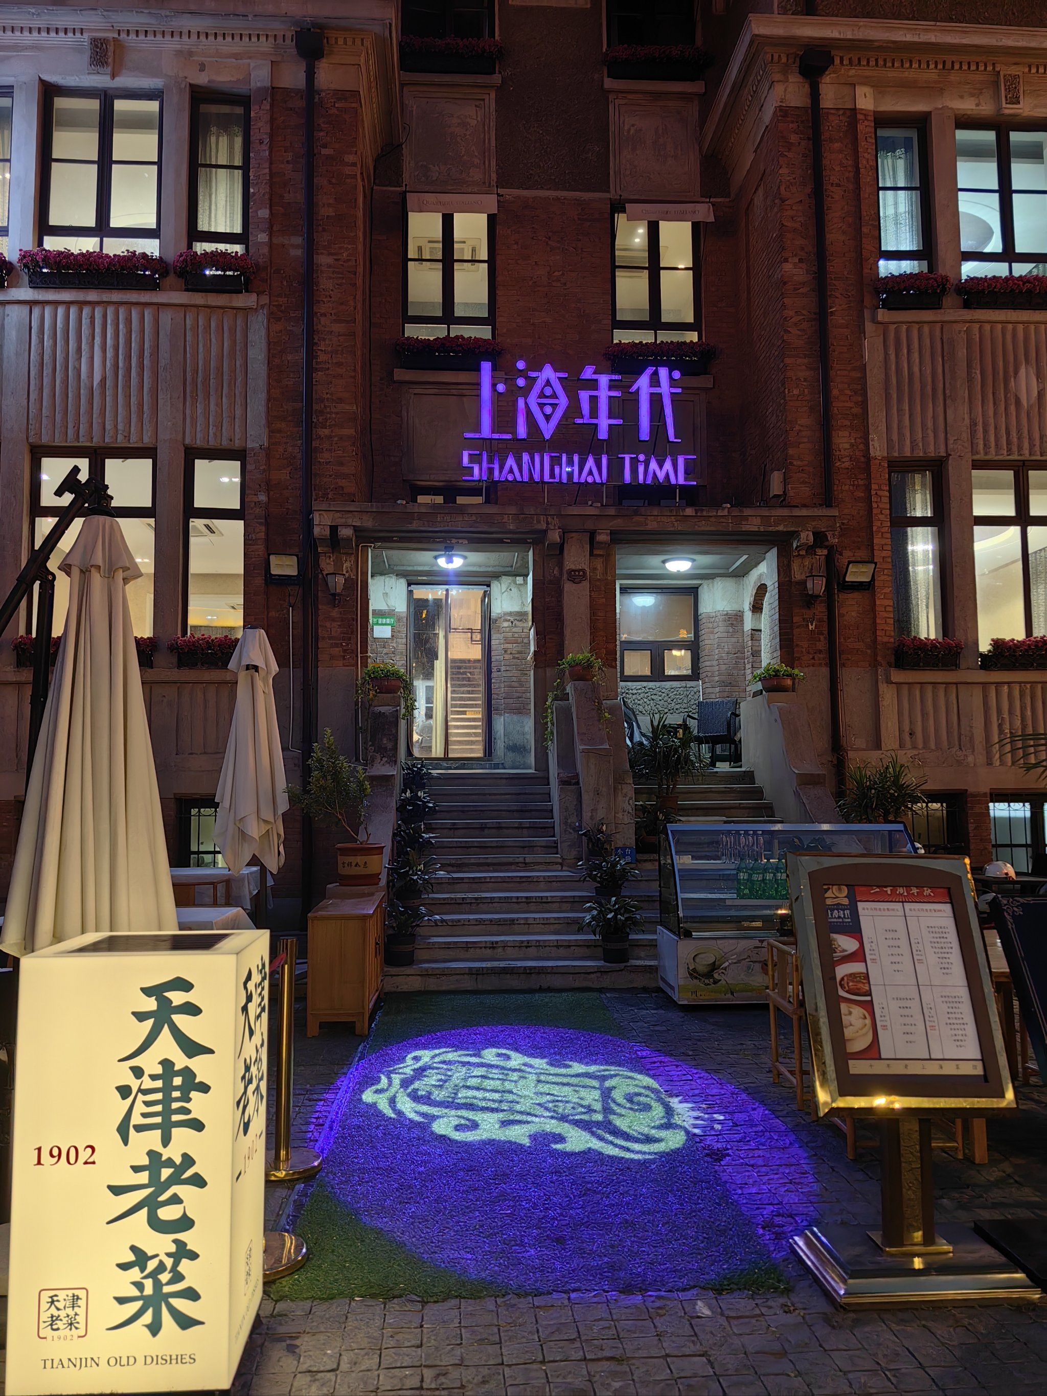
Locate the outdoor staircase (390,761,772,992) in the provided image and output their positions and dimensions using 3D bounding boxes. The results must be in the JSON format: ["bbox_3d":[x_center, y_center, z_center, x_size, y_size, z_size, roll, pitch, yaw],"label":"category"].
[{"bbox_3d":[0.673,1.474,9.763,3.740,1.698,2.840,0,-5,-4],"label":"outdoor staircase"}]

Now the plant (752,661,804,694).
[{"bbox_3d":[2.545,-0.205,10.905,0.523,0.324,0.380,0,-5,-4],"label":"plant"}]

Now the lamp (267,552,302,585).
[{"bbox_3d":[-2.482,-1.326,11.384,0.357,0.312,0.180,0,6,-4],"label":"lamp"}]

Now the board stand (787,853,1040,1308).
[{"bbox_3d":[1.224,1.168,3.537,0.626,1.300,0.520,0,-5,-4],"label":"board stand"}]

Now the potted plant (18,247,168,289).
[{"bbox_3d":[-4.377,-4.335,11.109,1.488,0.470,0.320,0,-5,-4],"label":"potted plant"}]

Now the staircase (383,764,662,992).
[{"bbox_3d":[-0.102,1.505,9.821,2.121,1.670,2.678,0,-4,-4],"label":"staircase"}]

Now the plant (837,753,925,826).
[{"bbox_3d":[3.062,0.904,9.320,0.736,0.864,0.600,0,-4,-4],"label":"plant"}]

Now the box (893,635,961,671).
[{"bbox_3d":[4.290,-0.472,11.633,0.712,0.359,0.280,0,-5,-4],"label":"box"}]

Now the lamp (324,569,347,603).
[{"bbox_3d":[-1.939,-1.148,11.263,0.234,0.353,0.250,0,-5,-4],"label":"lamp"}]

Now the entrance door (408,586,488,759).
[{"bbox_3d":[-0.914,-0.313,13.237,0.962,2.098,0.100,0,-5,-4],"label":"entrance door"}]

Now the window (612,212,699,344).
[{"bbox_3d":[1.676,-5.306,13.874,1.117,1.871,0.150,0,-4,-4],"label":"window"}]

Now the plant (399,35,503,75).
[{"bbox_3d":[-0.920,-8.010,13.745,1.290,0.480,0.320,0,-4,-4],"label":"plant"}]

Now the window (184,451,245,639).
[{"bbox_3d":[-3.178,-1.524,11.216,0.629,2.131,0.140,0,-5,-4],"label":"window"}]

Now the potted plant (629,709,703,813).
[{"bbox_3d":[1.386,0.644,10.643,0.710,0.998,0.660,0,-5,-4],"label":"potted plant"}]

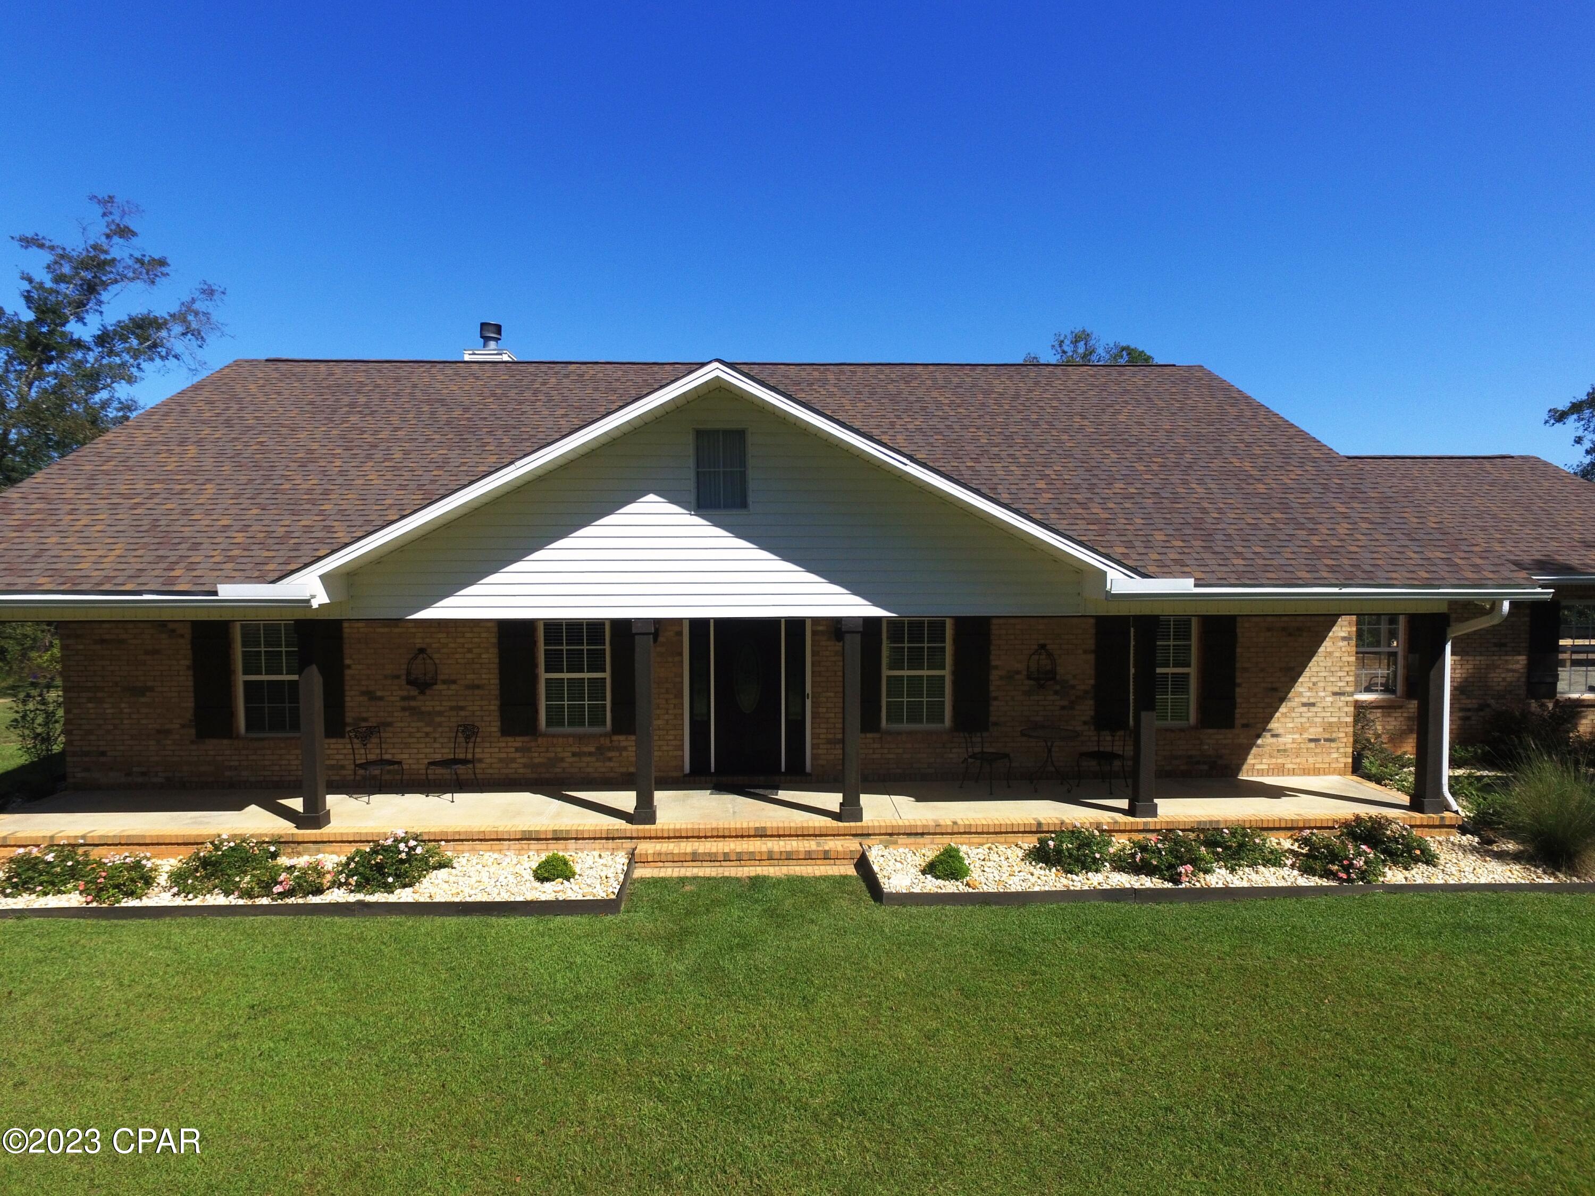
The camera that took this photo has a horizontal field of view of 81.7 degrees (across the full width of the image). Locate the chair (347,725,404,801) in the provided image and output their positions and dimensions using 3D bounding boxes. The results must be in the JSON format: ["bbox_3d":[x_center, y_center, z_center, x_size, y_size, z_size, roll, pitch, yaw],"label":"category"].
[{"bbox_3d":[-5.268,2.049,11.466,0.540,0.860,0.460,2,4,37],"label":"chair"}]

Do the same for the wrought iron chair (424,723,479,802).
[{"bbox_3d":[-4.292,2.043,11.576,0.500,0.875,0.520,2,4,33],"label":"wrought iron chair"}]

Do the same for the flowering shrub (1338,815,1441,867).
[{"bbox_3d":[6.426,2.549,10.004,0.920,0.440,0.750,0,3,-2],"label":"flowering shrub"}]

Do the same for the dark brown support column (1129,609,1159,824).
[{"bbox_3d":[3.963,1.344,10.548,0.250,2.308,0.250,0,2,-2],"label":"dark brown support column"}]

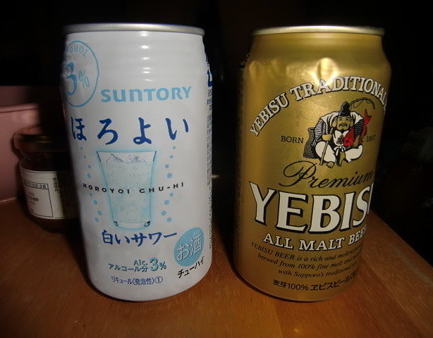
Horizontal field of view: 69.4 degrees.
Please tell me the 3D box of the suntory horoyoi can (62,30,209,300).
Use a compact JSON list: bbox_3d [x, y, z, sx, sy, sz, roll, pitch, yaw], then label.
[{"bbox_3d":[-0.035,-0.003,0.156,0.066,0.122,0.066,0,18,-1],"label":"suntory horoyoi can"}]

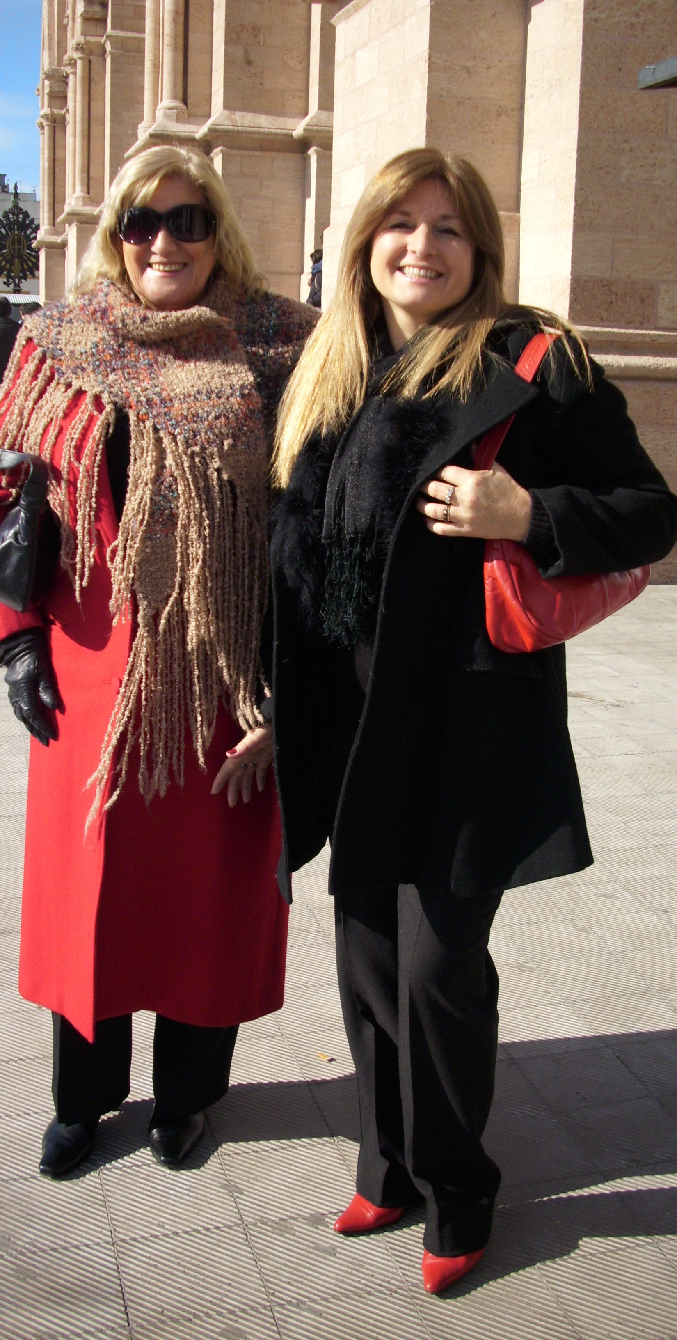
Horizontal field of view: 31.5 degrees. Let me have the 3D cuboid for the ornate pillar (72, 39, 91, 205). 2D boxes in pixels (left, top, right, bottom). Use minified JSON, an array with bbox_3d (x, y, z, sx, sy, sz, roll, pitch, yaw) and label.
[{"bbox_3d":[-7.151,-15.246,33.490,0.550,4.257,0.550,-2,14,-18],"label":"ornate pillar"}]

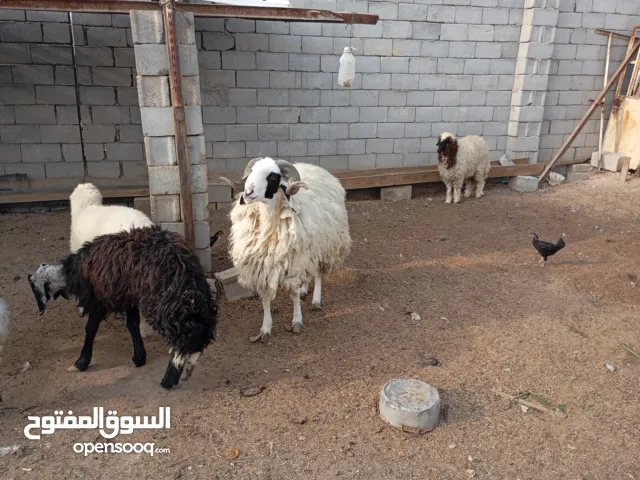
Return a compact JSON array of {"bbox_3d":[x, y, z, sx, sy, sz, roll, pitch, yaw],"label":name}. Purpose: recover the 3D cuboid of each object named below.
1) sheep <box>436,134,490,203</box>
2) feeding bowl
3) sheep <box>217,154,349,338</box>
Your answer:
[{"bbox_3d":[1.816,-0.918,6.551,0.380,0.870,0.880,16,23,38],"label":"sheep"},{"bbox_3d":[0.383,0.704,2.250,0.275,0.105,0.275,1,18,0],"label":"feeding bowl"},{"bbox_3d":[-0.155,0.004,2.991,0.500,1.020,0.980,8,20,21],"label":"sheep"}]

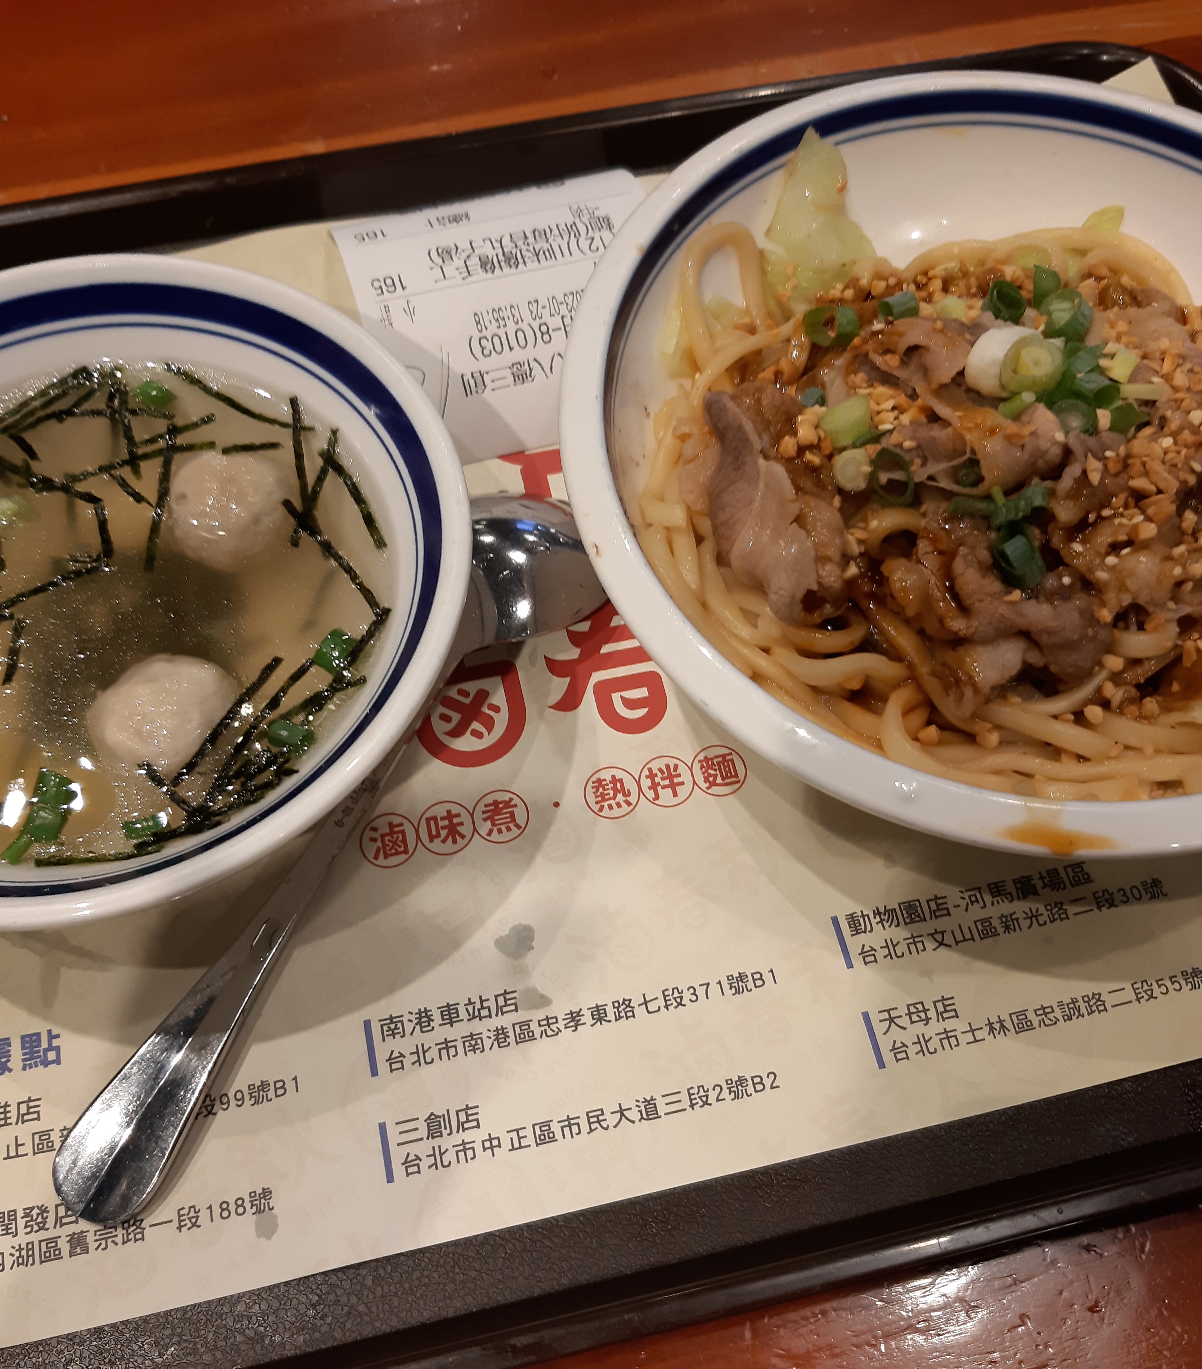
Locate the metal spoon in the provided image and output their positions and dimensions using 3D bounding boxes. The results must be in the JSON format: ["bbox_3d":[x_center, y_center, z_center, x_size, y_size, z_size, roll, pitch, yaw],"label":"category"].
[{"bbox_3d":[-0.050,0.023,0.281,0.043,0.022,0.173,25,66,12],"label":"metal spoon"}]

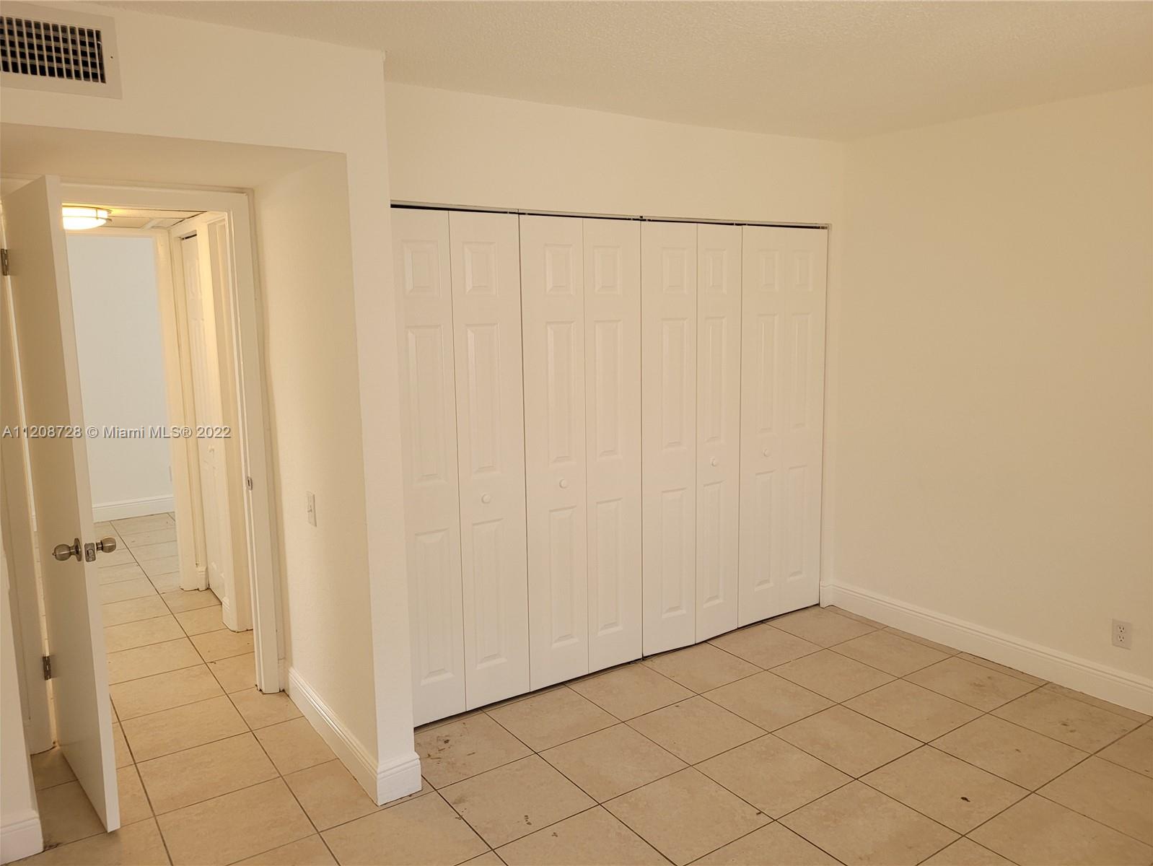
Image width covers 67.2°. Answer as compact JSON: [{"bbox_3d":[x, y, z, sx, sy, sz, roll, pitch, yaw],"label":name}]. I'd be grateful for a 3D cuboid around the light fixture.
[{"bbox_3d":[-2.149,-0.910,3.691,0.325,0.095,0.325,-6,10,-29],"label":"light fixture"}]

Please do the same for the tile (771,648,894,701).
[{"bbox_3d":[1.147,1.086,3.881,0.407,0.010,0.402,-7,11,-34],"label":"tile"}]

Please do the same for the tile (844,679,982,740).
[{"bbox_3d":[1.377,1.134,3.552,0.407,0.010,0.402,-7,11,-34],"label":"tile"}]

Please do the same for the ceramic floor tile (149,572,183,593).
[{"bbox_3d":[-2.384,0.906,5.352,0.406,0.010,0.401,-7,11,-34],"label":"ceramic floor tile"}]

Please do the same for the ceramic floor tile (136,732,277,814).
[{"bbox_3d":[-1.340,1.232,3.156,0.407,0.010,0.402,-7,11,-34],"label":"ceramic floor tile"}]

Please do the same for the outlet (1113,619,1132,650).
[{"bbox_3d":[2.213,0.816,3.516,0.008,0.114,0.072,-7,11,-34],"label":"outlet"}]

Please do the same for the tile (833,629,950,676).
[{"bbox_3d":[1.484,1.046,4.110,0.406,0.010,0.401,-7,11,-34],"label":"tile"}]

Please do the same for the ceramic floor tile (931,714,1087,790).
[{"bbox_3d":[1.607,1.181,3.222,0.406,0.010,0.401,-7,11,-34],"label":"ceramic floor tile"}]

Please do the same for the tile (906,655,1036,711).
[{"bbox_3d":[1.718,1.094,3.787,0.405,0.010,0.405,-7,11,-34],"label":"tile"}]

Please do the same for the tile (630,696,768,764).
[{"bbox_3d":[0.471,1.169,3.426,0.404,0.010,0.401,-7,11,-34],"label":"tile"}]

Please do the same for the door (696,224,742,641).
[{"bbox_3d":[0.673,0.022,4.160,0.304,1.983,0.034,-8,11,-38],"label":"door"}]

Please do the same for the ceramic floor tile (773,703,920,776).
[{"bbox_3d":[1.039,1.173,3.320,0.406,0.010,0.401,-7,11,-34],"label":"ceramic floor tile"}]

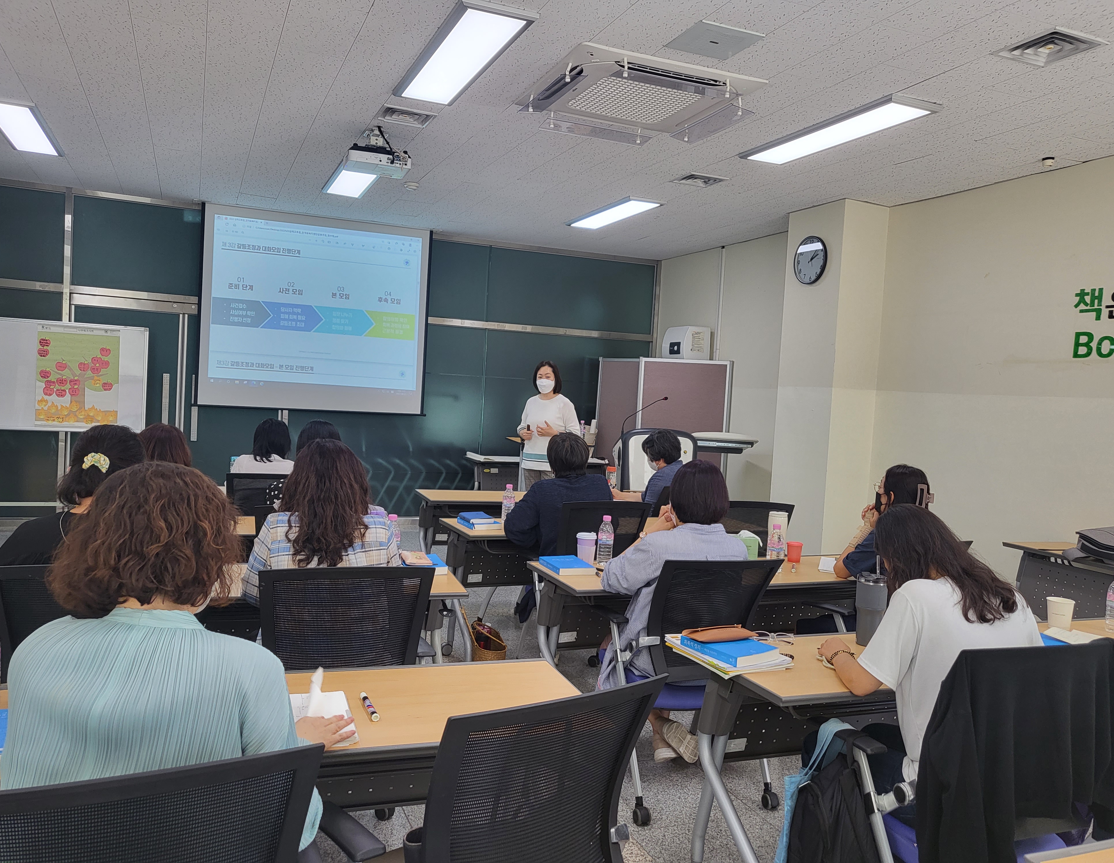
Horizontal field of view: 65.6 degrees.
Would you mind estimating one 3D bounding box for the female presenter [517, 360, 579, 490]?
[{"bbox_3d":[-0.095,0.265,6.816,0.500,1.610,0.340,4,3,14],"label":"female presenter"}]

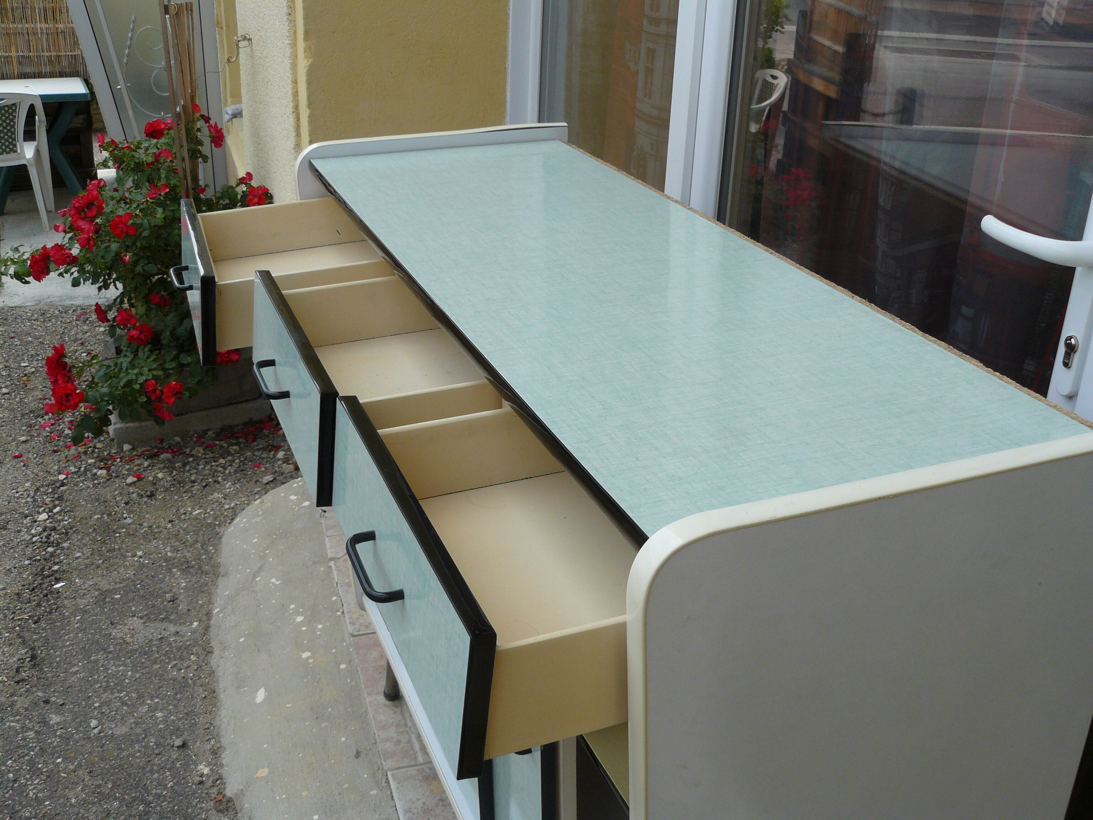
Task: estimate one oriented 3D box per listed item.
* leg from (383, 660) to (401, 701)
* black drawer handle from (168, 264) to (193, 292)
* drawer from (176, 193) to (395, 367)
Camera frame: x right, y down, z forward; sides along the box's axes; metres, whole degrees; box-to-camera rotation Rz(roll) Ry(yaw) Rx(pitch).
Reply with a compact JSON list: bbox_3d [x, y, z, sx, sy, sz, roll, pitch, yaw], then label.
[{"bbox_3d":[-0.277,0.472,2.067,0.030,0.125,0.030,-4,29,-22],"label":"leg"},{"bbox_3d":[-0.504,-0.183,1.569,0.030,0.013,0.104,-4,24,-20],"label":"black drawer handle"},{"bbox_3d":[-0.320,-0.216,1.625,0.375,0.118,0.397,-10,27,-17],"label":"drawer"}]

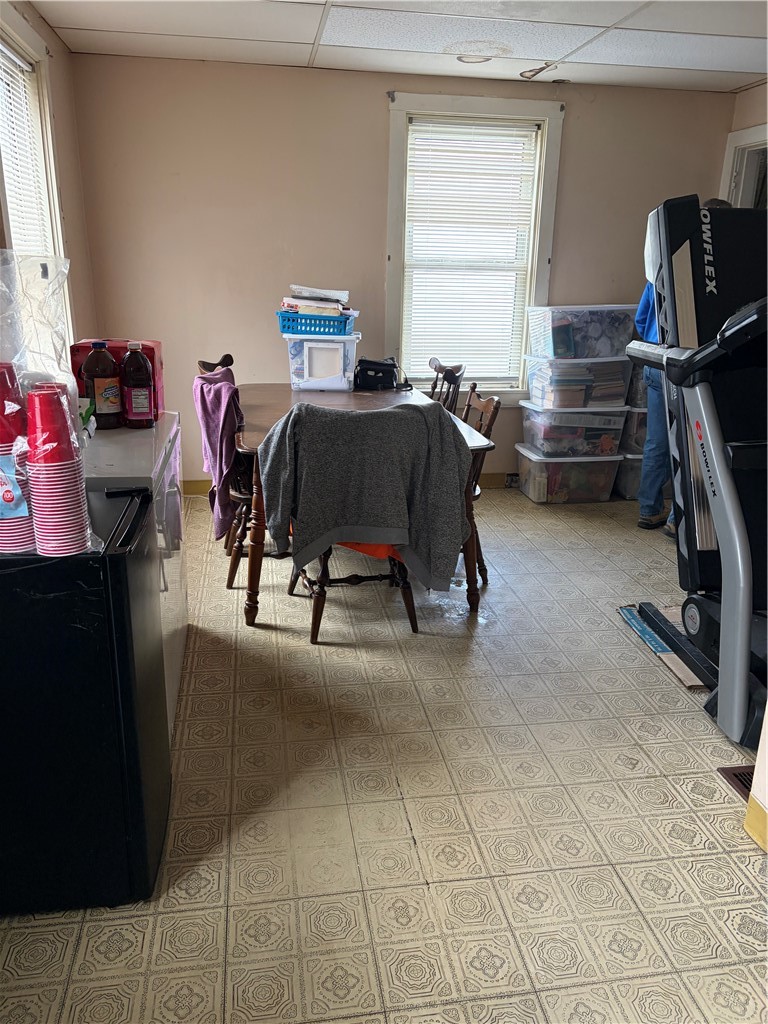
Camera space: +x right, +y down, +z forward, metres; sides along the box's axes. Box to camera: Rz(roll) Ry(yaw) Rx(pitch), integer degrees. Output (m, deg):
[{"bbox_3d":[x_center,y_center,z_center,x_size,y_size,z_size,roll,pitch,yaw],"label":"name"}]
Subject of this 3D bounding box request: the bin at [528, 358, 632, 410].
[{"bbox_3d":[1.189,-0.808,4.743,0.575,0.302,0.388,-3,18,-13],"label":"bin"}]

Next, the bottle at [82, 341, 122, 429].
[{"bbox_3d":[-0.906,-0.410,2.491,0.119,0.272,0.119,17,23,41],"label":"bottle"}]

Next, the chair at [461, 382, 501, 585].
[{"bbox_3d":[0.232,-0.138,3.571,0.500,0.860,0.460,-2,18,-11],"label":"chair"}]

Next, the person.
[{"bbox_3d":[1.649,-0.732,4.101,0.480,1.740,0.480,-4,18,-16],"label":"person"}]

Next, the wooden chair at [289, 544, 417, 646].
[{"bbox_3d":[-0.109,-0.014,3.041,0.500,0.925,0.580,-3,18,-13],"label":"wooden chair"}]

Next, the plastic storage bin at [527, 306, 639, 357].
[{"bbox_3d":[1.185,-1.091,4.653,0.575,0.302,0.388,-3,18,-12],"label":"plastic storage bin"}]

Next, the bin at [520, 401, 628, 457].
[{"bbox_3d":[1.184,-0.537,4.869,0.585,0.315,0.410,-2,18,-9],"label":"bin"}]

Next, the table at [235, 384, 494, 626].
[{"bbox_3d":[-0.199,-0.123,3.685,0.970,0.740,1.650,-2,18,-9],"label":"table"}]

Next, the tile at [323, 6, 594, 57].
[{"bbox_3d":[0.339,-2.216,3.567,1.225,0.018,0.598,-2,18,-9],"label":"tile"}]

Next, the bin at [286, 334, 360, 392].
[{"bbox_3d":[-0.321,-0.799,4.112,0.385,0.288,0.270,2,17,3],"label":"bin"}]

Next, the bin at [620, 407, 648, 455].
[{"bbox_3d":[1.771,-0.553,4.965,0.580,0.310,0.410,-2,18,-9],"label":"bin"}]

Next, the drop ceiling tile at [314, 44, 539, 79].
[{"bbox_3d":[0.253,-2.370,4.054,1.225,0.018,0.445,-2,18,-9],"label":"drop ceiling tile"}]

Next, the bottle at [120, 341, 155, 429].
[{"bbox_3d":[-0.825,-0.426,2.572,0.109,0.278,0.109,-1,18,-9],"label":"bottle"}]

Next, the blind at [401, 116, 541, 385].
[{"bbox_3d":[0.512,-1.548,4.683,0.780,1.490,0.050,-2,18,-9],"label":"blind"}]

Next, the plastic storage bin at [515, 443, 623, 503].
[{"bbox_3d":[1.175,-0.257,4.961,0.585,0.305,0.410,-2,18,-9],"label":"plastic storage bin"}]

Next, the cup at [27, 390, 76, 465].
[{"bbox_3d":[-0.624,-0.157,1.437,0.095,0.122,0.095,-2,18,-9],"label":"cup"}]

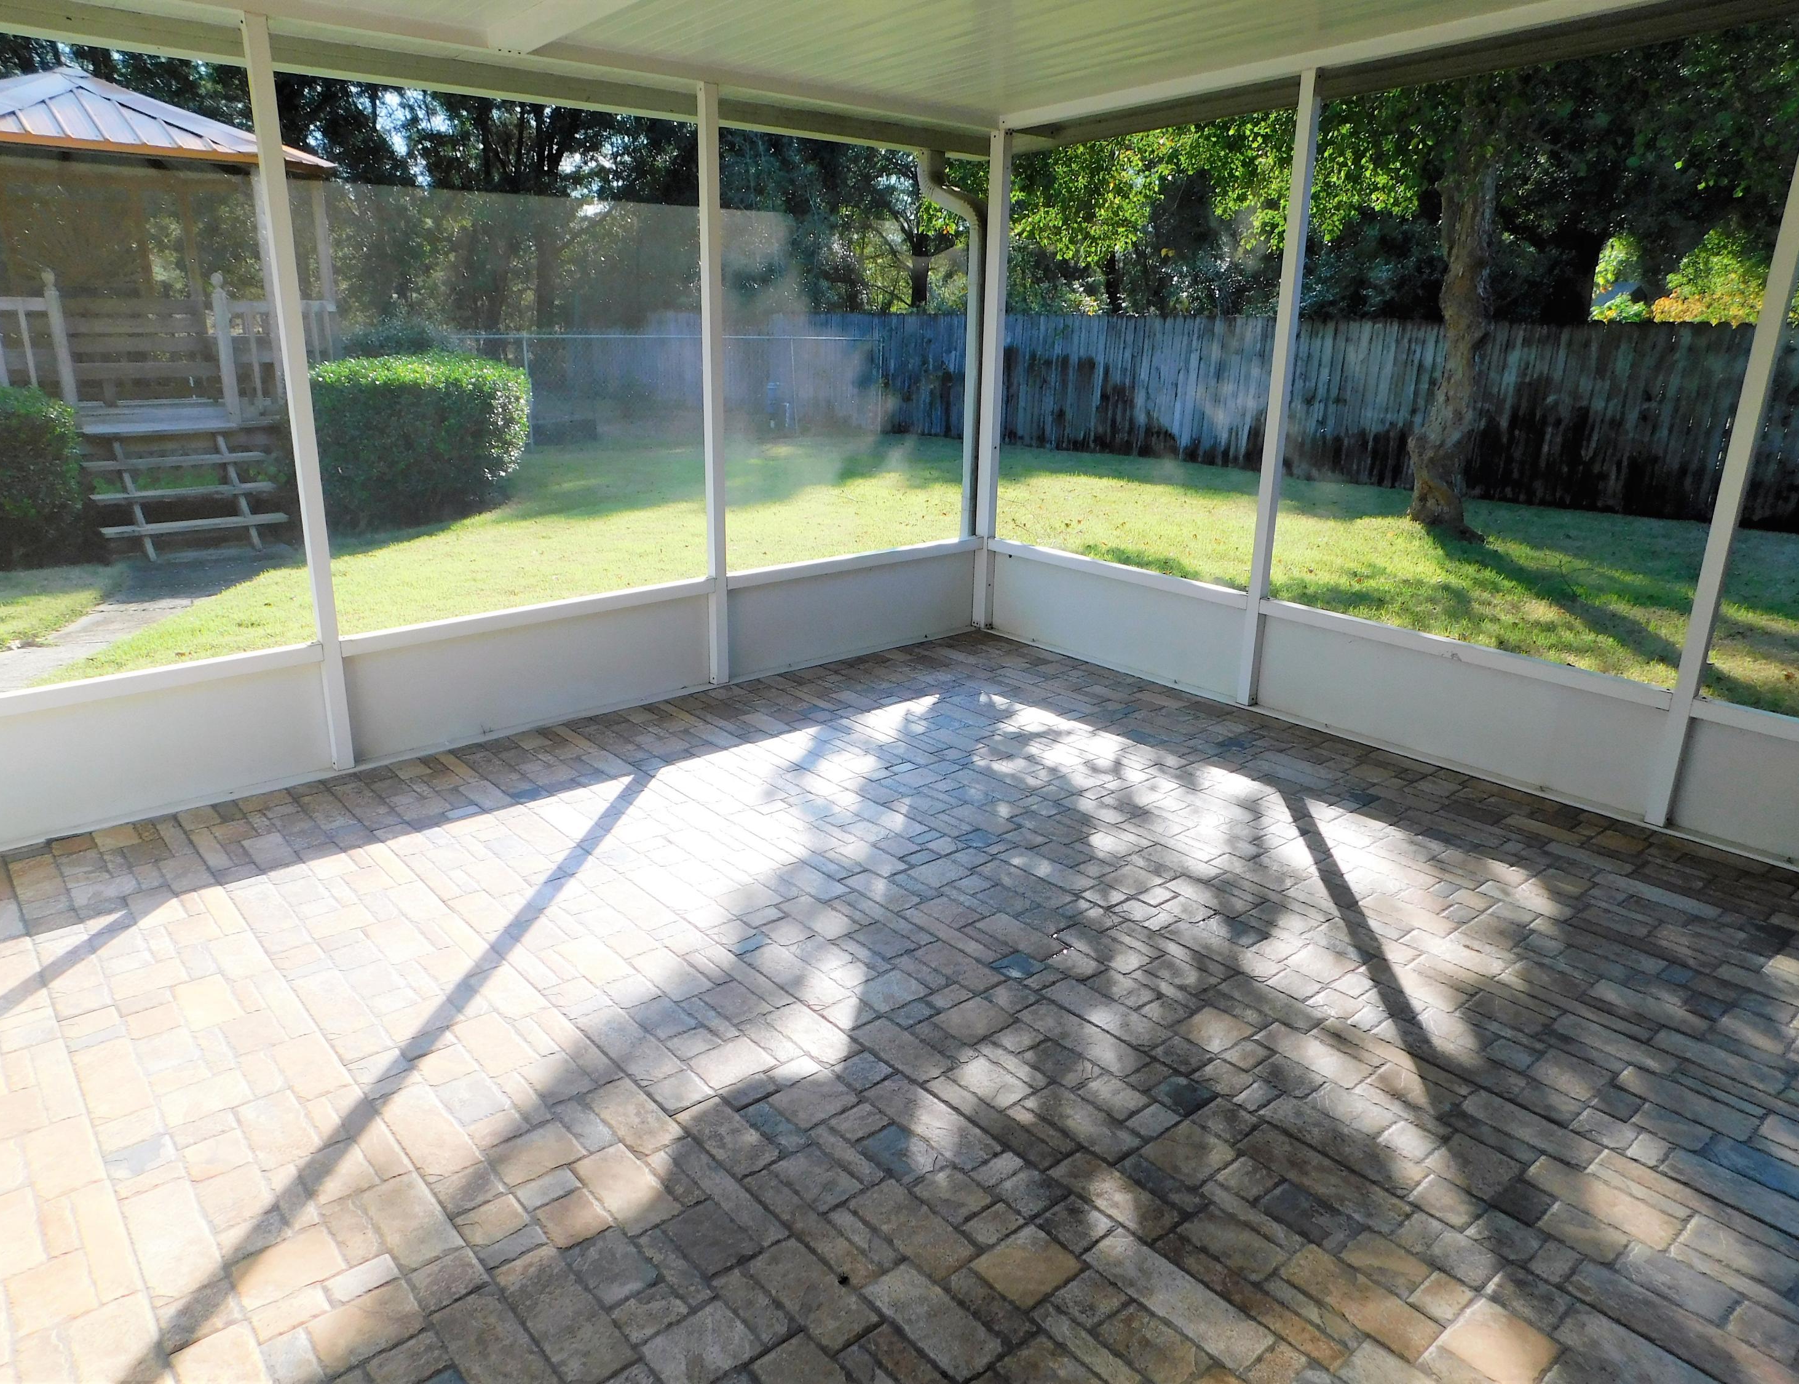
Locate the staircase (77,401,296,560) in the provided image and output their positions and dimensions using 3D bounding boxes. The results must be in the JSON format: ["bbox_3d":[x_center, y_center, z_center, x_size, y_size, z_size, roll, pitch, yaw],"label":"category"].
[{"bbox_3d":[-4.808,-1.351,8.218,1.101,0.784,0.806,-16,24,-42],"label":"staircase"}]

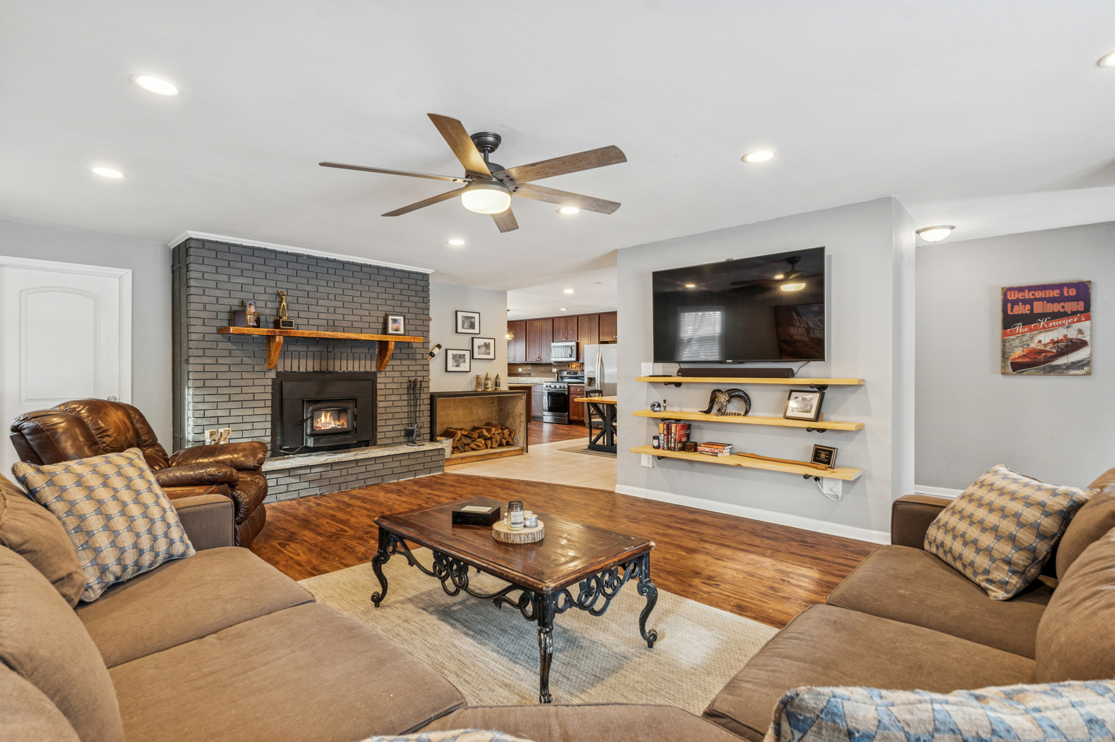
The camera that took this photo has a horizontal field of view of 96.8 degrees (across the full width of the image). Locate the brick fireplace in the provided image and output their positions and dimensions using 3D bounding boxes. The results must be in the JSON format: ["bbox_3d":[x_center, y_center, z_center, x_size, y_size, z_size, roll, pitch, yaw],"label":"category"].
[{"bbox_3d":[-2.502,-0.010,5.346,0.930,2.430,2.500,0,0,41],"label":"brick fireplace"}]

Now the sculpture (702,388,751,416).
[{"bbox_3d":[1.350,0.253,3.995,0.420,0.220,0.170,0,0,41],"label":"sculpture"}]

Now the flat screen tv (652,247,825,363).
[{"bbox_3d":[1.415,-0.480,4.035,1.395,0.820,0.055,0,0,41],"label":"flat screen tv"}]

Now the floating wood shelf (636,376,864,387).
[{"bbox_3d":[1.466,0.075,4.051,1.770,0.039,0.250,0,0,41],"label":"floating wood shelf"}]

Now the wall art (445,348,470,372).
[{"bbox_3d":[-1.436,-0.157,7.202,0.025,0.330,0.455,0,0,41],"label":"wall art"}]

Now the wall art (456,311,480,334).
[{"bbox_3d":[-1.317,-0.719,7.338,0.025,0.330,0.455,0,0,41],"label":"wall art"}]

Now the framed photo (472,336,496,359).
[{"bbox_3d":[-1.051,-0.312,7.057,0.025,0.310,0.400,0,0,44],"label":"framed photo"}]

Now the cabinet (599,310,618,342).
[{"bbox_3d":[1.389,-0.963,10.729,0.900,0.630,0.330,0,0,41],"label":"cabinet"}]

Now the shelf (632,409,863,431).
[{"bbox_3d":[1.449,0.389,4.040,1.770,0.038,0.275,0,0,41],"label":"shelf"}]

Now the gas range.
[{"bbox_3d":[0.190,0.617,11.589,0.758,1.200,0.700,0,0,39],"label":"gas range"}]

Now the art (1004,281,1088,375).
[{"bbox_3d":[4.131,-0.348,4.198,0.540,0.765,0.025,0,0,40],"label":"art"}]

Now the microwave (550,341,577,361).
[{"bbox_3d":[0.275,-0.452,11.644,0.757,0.430,0.400,0,0,41],"label":"microwave"}]

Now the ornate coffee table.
[{"bbox_3d":[-0.248,0.956,2.320,1.210,0.437,0.665,0,0,43],"label":"ornate coffee table"}]

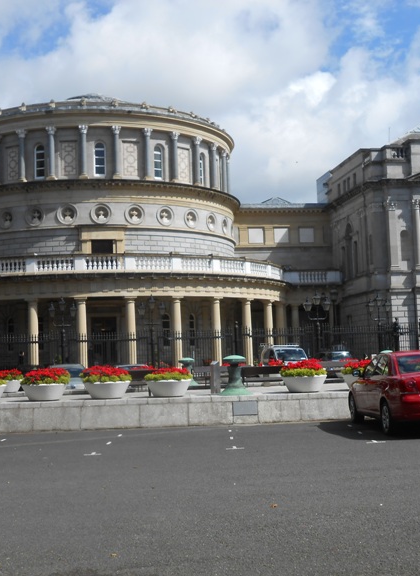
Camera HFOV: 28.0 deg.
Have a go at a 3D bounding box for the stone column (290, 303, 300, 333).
[{"bbox_3d":[7.550,4.074,73.264,0.750,5.383,0.750,-1,-5,-10],"label":"stone column"}]

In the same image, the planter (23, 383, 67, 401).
[{"bbox_3d":[-3.783,2.388,19.350,0.985,0.375,0.985,-1,-5,-9],"label":"planter"}]

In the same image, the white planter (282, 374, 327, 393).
[{"bbox_3d":[2.128,2.172,19.083,1.080,0.400,1.080,-1,-5,-10],"label":"white planter"}]

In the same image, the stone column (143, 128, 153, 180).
[{"bbox_3d":[-4.735,-10.341,65.085,0.600,3.935,0.600,1,-6,-27],"label":"stone column"}]

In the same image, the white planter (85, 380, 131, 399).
[{"bbox_3d":[-2.327,2.311,19.085,1.080,0.400,1.080,-1,-5,-10],"label":"white planter"}]

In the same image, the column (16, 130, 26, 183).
[{"bbox_3d":[-13.088,-9.223,58.789,0.660,3.758,0.660,-2,-4,0],"label":"column"}]

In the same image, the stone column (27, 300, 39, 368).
[{"bbox_3d":[-12.166,3.478,58.302,0.780,5.362,0.780,-3,-5,9],"label":"stone column"}]

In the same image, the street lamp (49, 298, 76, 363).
[{"bbox_3d":[-8.549,3.117,48.932,1.616,5.085,0.450,-1,-5,-9],"label":"street lamp"}]

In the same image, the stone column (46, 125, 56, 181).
[{"bbox_3d":[-10.943,-9.299,58.306,0.660,3.754,0.660,-1,-5,-9],"label":"stone column"}]

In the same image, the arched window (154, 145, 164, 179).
[{"bbox_3d":[-3.761,-9.313,62.178,0.900,2.663,0.300,1,-6,-34],"label":"arched window"}]

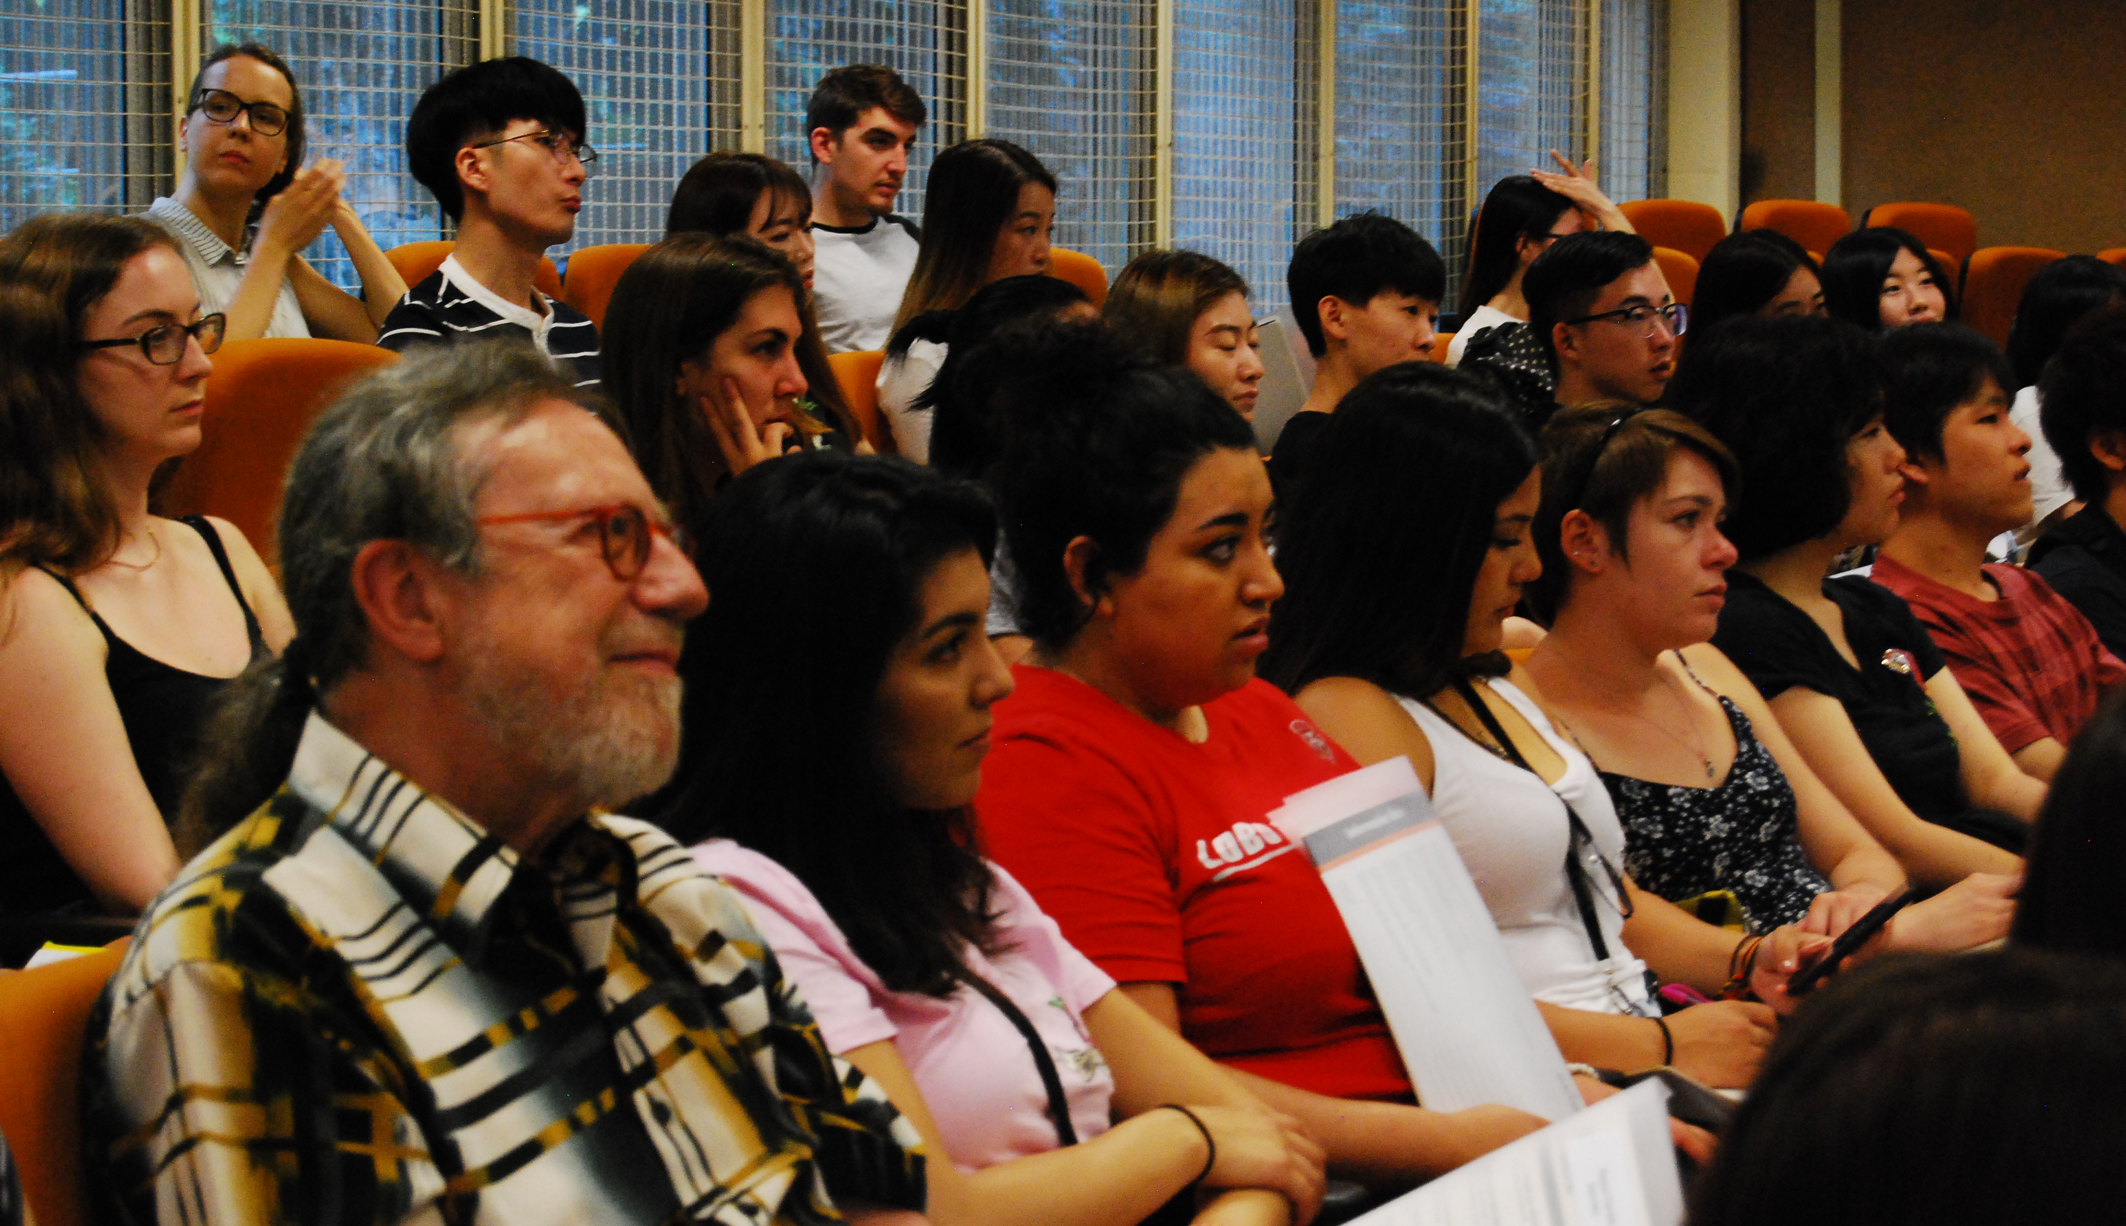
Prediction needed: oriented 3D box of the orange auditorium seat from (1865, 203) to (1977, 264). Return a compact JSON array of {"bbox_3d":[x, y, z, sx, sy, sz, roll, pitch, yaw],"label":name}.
[{"bbox_3d":[2.324,-0.554,12.196,0.560,0.950,0.520,4,6,44],"label":"orange auditorium seat"}]

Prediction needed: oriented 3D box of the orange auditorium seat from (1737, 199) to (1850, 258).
[{"bbox_3d":[1.949,-0.531,11.849,0.560,0.950,0.520,4,6,43],"label":"orange auditorium seat"}]

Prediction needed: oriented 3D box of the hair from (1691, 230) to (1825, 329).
[{"bbox_3d":[1.092,-0.440,7.650,0.240,0.340,0.220,3,6,40],"label":"hair"}]

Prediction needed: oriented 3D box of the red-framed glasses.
[{"bbox_3d":[-0.277,-0.034,2.630,0.145,0.048,0.142,-5,1,28],"label":"red-framed glasses"}]

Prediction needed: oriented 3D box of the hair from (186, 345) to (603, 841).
[{"bbox_3d":[-0.352,-0.009,2.530,0.210,0.270,0.180,1,5,22],"label":"hair"}]

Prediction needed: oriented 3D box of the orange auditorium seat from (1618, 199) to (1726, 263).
[{"bbox_3d":[1.600,-0.501,11.501,0.560,0.950,0.520,4,6,42],"label":"orange auditorium seat"}]

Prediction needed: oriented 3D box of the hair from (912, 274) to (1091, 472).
[{"bbox_3d":[-0.062,-0.268,5.750,0.230,0.280,0.200,2,5,26],"label":"hair"}]

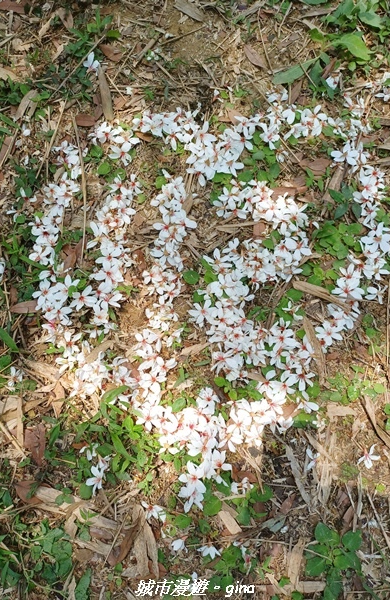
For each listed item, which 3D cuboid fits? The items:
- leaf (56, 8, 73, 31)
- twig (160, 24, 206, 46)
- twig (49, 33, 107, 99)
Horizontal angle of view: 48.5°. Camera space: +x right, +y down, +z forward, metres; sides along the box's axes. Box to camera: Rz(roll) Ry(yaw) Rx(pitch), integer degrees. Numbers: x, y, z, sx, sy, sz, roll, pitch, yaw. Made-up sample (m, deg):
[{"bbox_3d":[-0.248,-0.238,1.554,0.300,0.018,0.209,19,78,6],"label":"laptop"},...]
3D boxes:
[{"bbox_3d":[-0.318,-0.688,1.061,0.021,0.010,0.082,-28,72,-10],"label":"leaf"},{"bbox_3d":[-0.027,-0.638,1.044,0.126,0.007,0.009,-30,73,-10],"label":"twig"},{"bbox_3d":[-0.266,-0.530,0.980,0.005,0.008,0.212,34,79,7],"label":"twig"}]

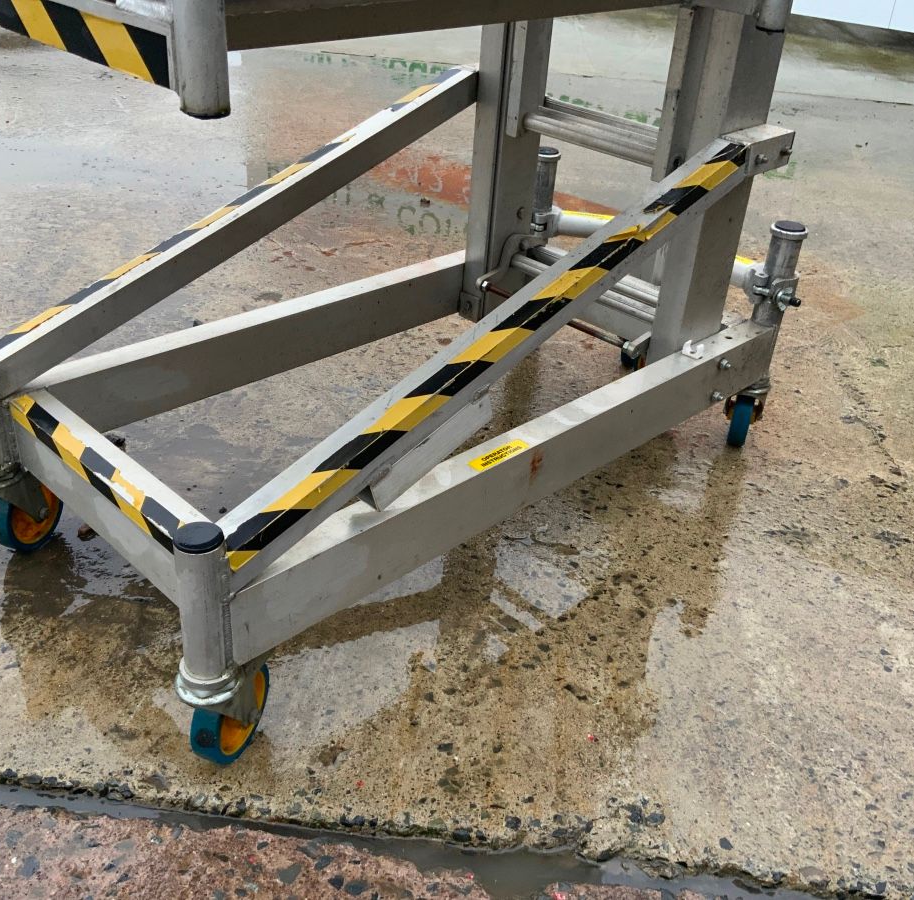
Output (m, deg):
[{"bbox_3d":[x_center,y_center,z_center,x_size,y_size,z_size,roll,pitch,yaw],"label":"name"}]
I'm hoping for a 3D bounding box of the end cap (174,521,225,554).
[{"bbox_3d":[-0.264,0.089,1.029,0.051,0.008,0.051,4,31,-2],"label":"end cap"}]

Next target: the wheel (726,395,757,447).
[{"bbox_3d":[0.554,-0.067,1.951,0.036,0.125,0.125,14,32,14],"label":"wheel"}]

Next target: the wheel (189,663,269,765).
[{"bbox_3d":[-0.271,0.312,1.213,0.036,0.125,0.125,14,32,14],"label":"wheel"}]

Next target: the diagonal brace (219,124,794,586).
[{"bbox_3d":[0.123,-0.179,1.303,0.053,0.081,1.080,30,58,35],"label":"diagonal brace"}]

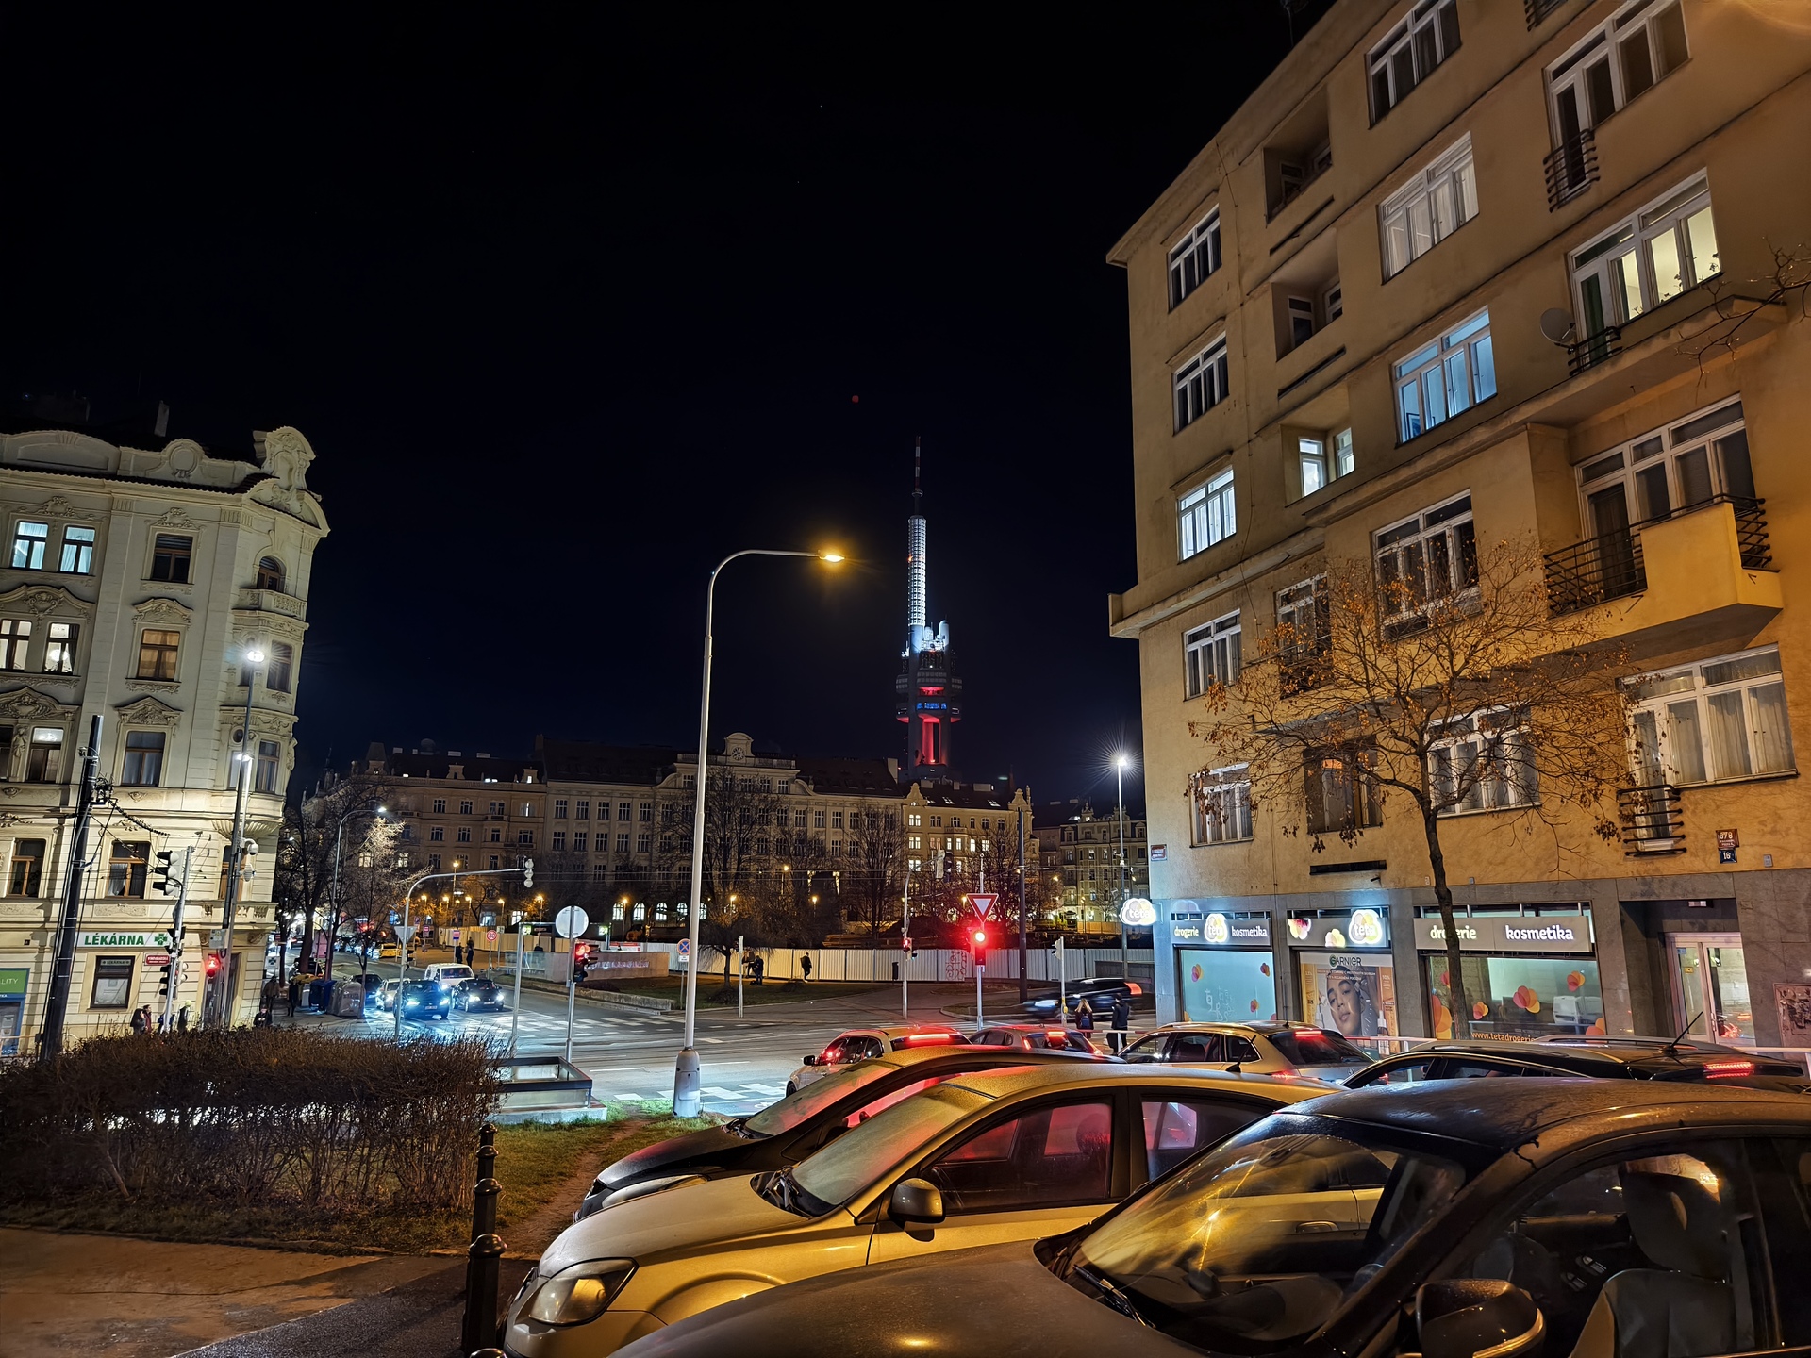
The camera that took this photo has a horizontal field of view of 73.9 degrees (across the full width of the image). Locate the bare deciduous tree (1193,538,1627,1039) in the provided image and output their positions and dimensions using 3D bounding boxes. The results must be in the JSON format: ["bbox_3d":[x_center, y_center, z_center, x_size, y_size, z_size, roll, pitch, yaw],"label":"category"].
[{"bbox_3d":[6.899,1.943,16.162,5.600,7.895,5.000,-5,-13,23],"label":"bare deciduous tree"}]

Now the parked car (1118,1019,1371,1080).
[{"bbox_3d":[4.113,5.310,15.901,1.820,1.480,4.650,5,-16,-20],"label":"parked car"}]

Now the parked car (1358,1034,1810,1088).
[{"bbox_3d":[4.656,3.541,9.347,1.810,1.460,4.600,4,-16,-16],"label":"parked car"}]

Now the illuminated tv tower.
[{"bbox_3d":[10.151,0.158,505.036,28.000,216.000,28.000,0,-12,1],"label":"illuminated tv tower"}]

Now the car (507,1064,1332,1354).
[{"bbox_3d":[0.378,2.548,5.545,4.220,1.460,1.760,3,-16,-12],"label":"car"}]

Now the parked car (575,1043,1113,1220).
[{"bbox_3d":[-0.029,3.218,7.938,4.250,1.460,1.770,3,-16,-15],"label":"parked car"}]

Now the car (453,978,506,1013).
[{"bbox_3d":[-19.084,13.913,53.675,1.800,1.470,4.350,7,-14,-27],"label":"car"}]

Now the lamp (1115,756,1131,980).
[{"bbox_3d":[9.252,8.469,50.352,0.400,10.575,0.900,5,-13,-20],"label":"lamp"}]

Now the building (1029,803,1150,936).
[{"bbox_3d":[32.585,33.760,211.669,24.000,23.500,14.000,-4,-13,19],"label":"building"}]

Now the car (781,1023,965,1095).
[{"bbox_3d":[-0.420,6.005,18.103,1.770,1.440,4.270,6,-17,-24],"label":"car"}]

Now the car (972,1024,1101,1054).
[{"bbox_3d":[2.163,7.502,23.354,1.740,1.460,4.150,4,-15,-18],"label":"car"}]

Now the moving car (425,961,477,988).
[{"bbox_3d":[-23.274,15.570,61.587,1.800,1.850,4.500,6,-13,-25],"label":"moving car"}]

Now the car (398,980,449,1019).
[{"bbox_3d":[-19.859,13.098,49.571,1.800,1.500,4.300,6,-13,-24],"label":"car"}]

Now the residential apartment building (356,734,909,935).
[{"bbox_3d":[-36.048,21.658,166.821,71.453,27.235,17.000,4,-13,-18],"label":"residential apartment building"}]

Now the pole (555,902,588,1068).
[{"bbox_3d":[-6.977,6.663,24.746,0.700,3.918,0.140,4,-12,-16],"label":"pole"}]

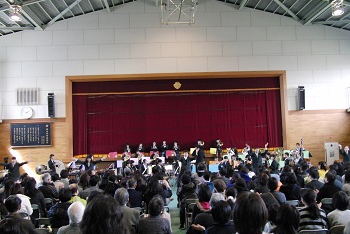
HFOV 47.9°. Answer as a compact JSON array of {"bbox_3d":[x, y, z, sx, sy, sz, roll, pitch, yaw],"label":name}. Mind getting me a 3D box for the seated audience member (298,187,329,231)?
[{"bbox_3d":[1.904,1.661,5.600,0.460,1.270,0.740,-2,-3,-3],"label":"seated audience member"}]

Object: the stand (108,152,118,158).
[{"bbox_3d":[-3.087,2.342,19.781,0.480,1.220,0.450,-2,-3,-3],"label":"stand"}]

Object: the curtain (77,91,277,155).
[{"bbox_3d":[0.222,0.319,22.944,12.130,3.570,0.300,-2,-2,-3],"label":"curtain"}]

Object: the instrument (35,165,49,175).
[{"bbox_3d":[-6.478,2.548,19.124,0.600,0.480,0.450,-2,-3,-3],"label":"instrument"}]

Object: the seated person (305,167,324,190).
[{"bbox_3d":[3.402,1.853,9.697,0.490,1.260,0.720,-2,-2,-3],"label":"seated person"}]

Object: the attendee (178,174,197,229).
[{"bbox_3d":[0.280,1.870,8.822,0.480,1.260,0.780,-2,-3,-6],"label":"attendee"}]

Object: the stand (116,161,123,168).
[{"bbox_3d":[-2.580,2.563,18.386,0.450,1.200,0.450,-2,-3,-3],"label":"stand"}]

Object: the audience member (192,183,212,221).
[{"bbox_3d":[0.537,1.846,7.309,0.480,1.260,0.720,-2,-2,-3],"label":"audience member"}]

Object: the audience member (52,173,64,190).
[{"bbox_3d":[-2.889,2.076,9.944,0.470,1.250,0.720,-2,-2,-3],"label":"audience member"}]

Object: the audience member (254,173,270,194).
[{"bbox_3d":[1.789,1.815,8.150,0.460,1.270,0.740,-2,-3,-3],"label":"audience member"}]

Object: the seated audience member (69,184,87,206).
[{"bbox_3d":[-1.858,1.945,7.794,0.490,1.260,0.720,-2,-2,-3],"label":"seated audience member"}]

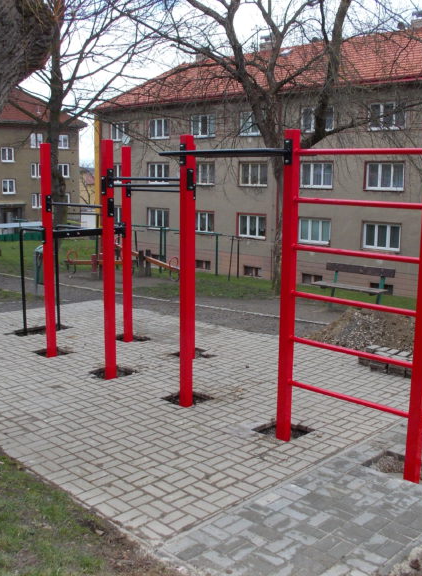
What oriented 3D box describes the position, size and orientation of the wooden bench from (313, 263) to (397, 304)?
[{"bbox_3d":[2.651,0.042,12.111,1.450,0.857,0.602,9,13,40],"label":"wooden bench"}]

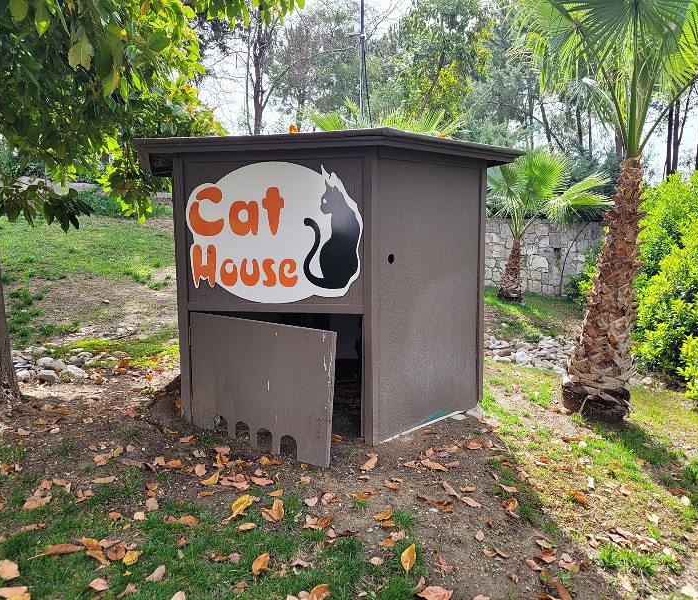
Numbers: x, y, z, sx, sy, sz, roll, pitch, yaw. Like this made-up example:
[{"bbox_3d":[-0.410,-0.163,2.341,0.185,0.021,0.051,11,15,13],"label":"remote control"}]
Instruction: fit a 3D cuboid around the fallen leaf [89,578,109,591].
[{"bbox_3d":[-1.036,1.181,2.494,0.085,0.020,0.080,0,10,0],"label":"fallen leaf"}]

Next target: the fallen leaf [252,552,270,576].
[{"bbox_3d":[-0.394,1.178,2.675,0.080,0.070,0.085,0,6,0],"label":"fallen leaf"}]

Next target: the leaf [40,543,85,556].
[{"bbox_3d":[-1.360,1.184,2.851,0.195,0.030,0.065,-2,6,-13],"label":"leaf"}]

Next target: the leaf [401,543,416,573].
[{"bbox_3d":[0.275,1.153,2.684,0.068,0.030,0.133,2,46,26],"label":"leaf"}]

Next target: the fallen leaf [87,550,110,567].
[{"bbox_3d":[-1.112,1.147,2.667,0.095,0.030,0.090,0,13,0],"label":"fallen leaf"}]

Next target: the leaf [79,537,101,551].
[{"bbox_3d":[-1.124,1.058,2.612,0.104,0.030,0.040,4,9,13],"label":"leaf"}]

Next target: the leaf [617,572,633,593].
[{"bbox_3d":[1.148,1.173,2.494,0.040,0.030,0.089,1,9,-10],"label":"leaf"}]

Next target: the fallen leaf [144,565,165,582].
[{"bbox_3d":[-0.784,1.102,2.421,0.041,0.030,0.091,8,10,32],"label":"fallen leaf"}]

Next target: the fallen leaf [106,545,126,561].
[{"bbox_3d":[-1.093,1.182,2.812,0.080,0.040,0.080,0,6,0],"label":"fallen leaf"}]

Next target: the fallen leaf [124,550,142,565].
[{"bbox_3d":[-0.909,1.081,2.523,0.058,0.030,0.074,9,11,38],"label":"fallen leaf"}]

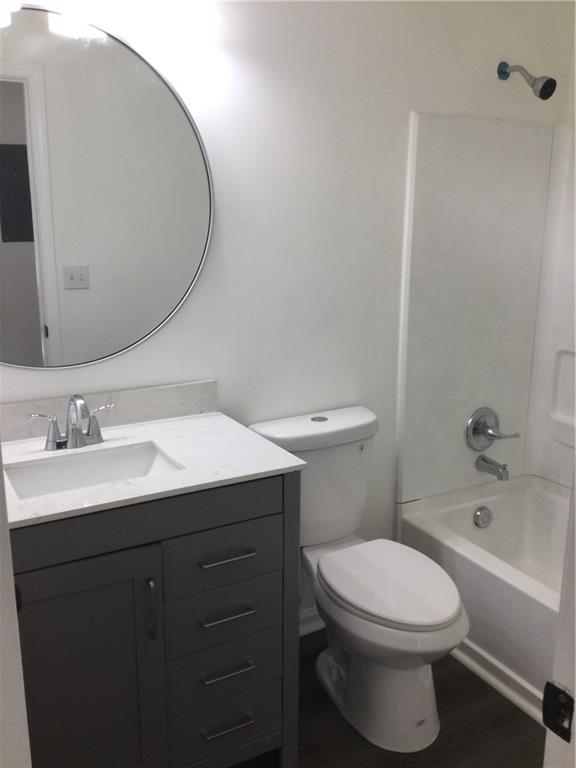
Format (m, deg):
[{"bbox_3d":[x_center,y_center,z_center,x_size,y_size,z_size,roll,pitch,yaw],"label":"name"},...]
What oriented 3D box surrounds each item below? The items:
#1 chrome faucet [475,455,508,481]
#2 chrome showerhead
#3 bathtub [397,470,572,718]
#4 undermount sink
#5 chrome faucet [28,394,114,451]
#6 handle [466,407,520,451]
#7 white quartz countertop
[{"bbox_3d":[0.800,0.331,2.663,0.062,0.074,0.139,-7,15,-28],"label":"chrome faucet"},{"bbox_3d":[0.821,-1.038,2.346,0.065,0.155,0.234,-7,15,-28],"label":"chrome showerhead"},{"bbox_3d":[1.087,0.780,2.171,0.713,0.423,1.506,-7,15,-28],"label":"bathtub"},{"bbox_3d":[-0.474,0.275,1.704,0.397,0.144,0.258,-7,15,-28],"label":"undermount sink"},{"bbox_3d":[-0.548,0.100,1.794,0.228,0.149,0.157,-7,15,-28],"label":"chrome faucet"},{"bbox_3d":[0.793,0.192,2.630,0.169,0.179,0.131,-7,15,-28],"label":"handle"},{"bbox_3d":[-0.489,0.205,1.718,0.932,0.020,0.532,-7,15,-28],"label":"white quartz countertop"}]

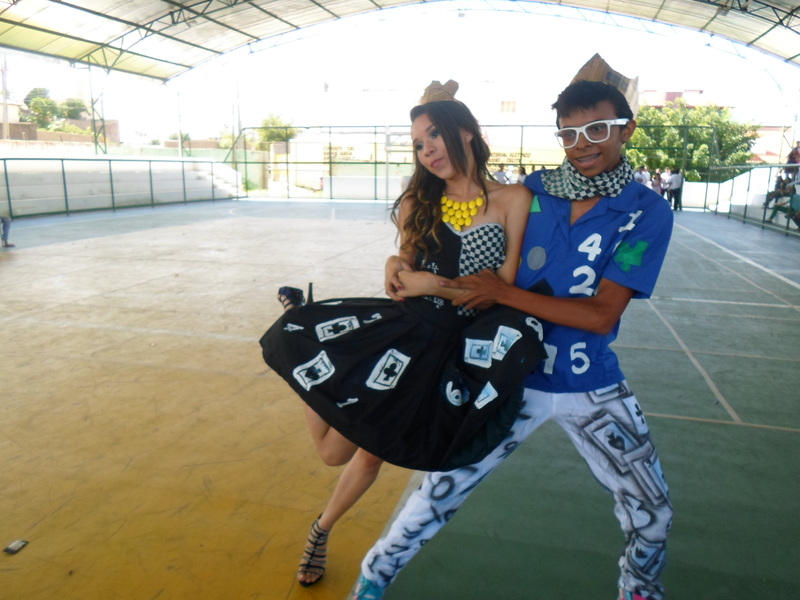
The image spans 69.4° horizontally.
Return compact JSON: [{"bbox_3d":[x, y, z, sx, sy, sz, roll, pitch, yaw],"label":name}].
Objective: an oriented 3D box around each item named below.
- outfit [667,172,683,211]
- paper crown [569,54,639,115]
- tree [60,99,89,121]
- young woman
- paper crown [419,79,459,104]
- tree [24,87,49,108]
[{"bbox_3d":[10.832,-4.281,22.800,0.380,1.420,0.520,5,14,18],"label":"outfit"},{"bbox_3d":[0.571,-0.593,1.620,0.190,0.160,0.190,6,16,42],"label":"paper crown"},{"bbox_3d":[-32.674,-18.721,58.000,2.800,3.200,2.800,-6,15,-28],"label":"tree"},{"bbox_3d":[-0.003,0.229,1.981,0.880,1.690,0.620,4,13,14],"label":"young woman"},{"bbox_3d":[0.116,-0.625,1.740,0.115,0.090,0.115,1,13,0],"label":"paper crown"},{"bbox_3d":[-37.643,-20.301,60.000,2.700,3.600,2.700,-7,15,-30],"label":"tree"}]

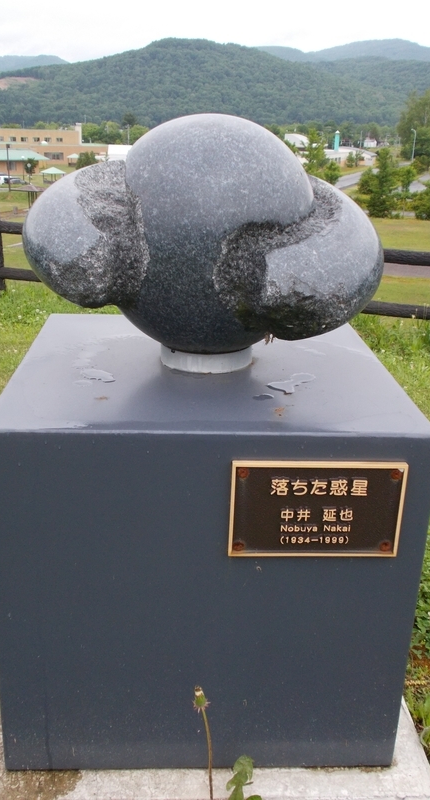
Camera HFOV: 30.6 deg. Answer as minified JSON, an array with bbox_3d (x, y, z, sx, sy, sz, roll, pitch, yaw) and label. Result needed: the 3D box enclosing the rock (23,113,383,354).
[{"bbox_3d":[-0.024,-0.360,1.700,0.804,0.500,0.541,6,21,11],"label":"rock"}]

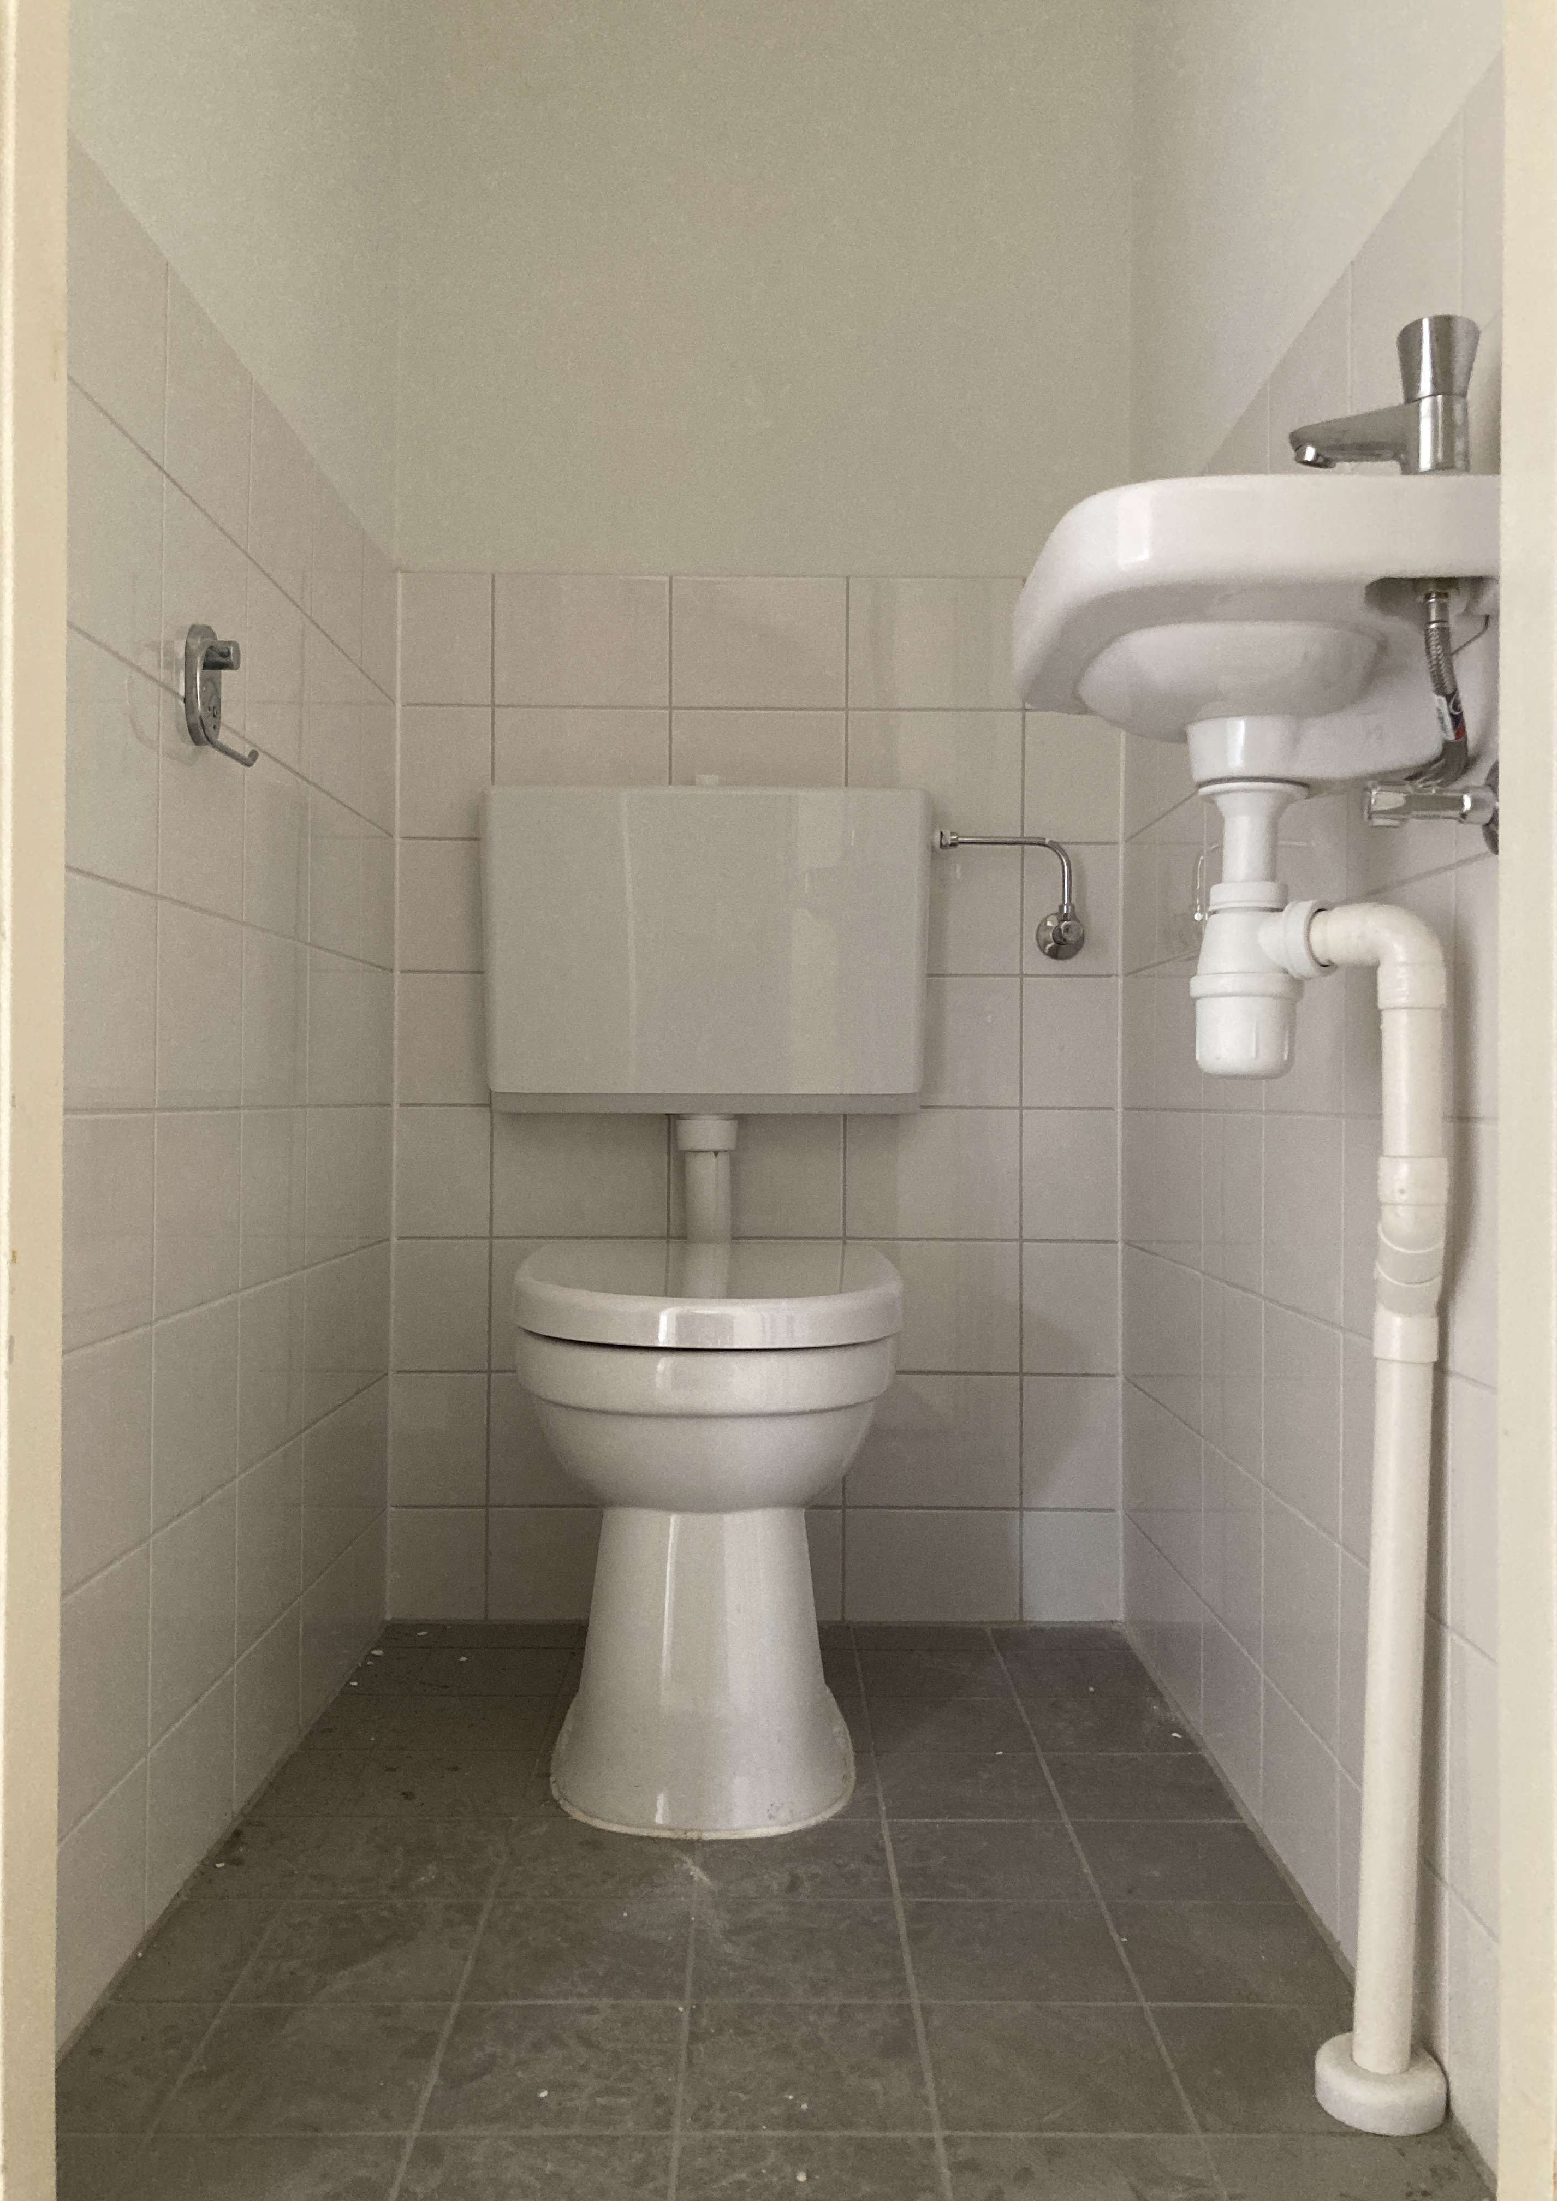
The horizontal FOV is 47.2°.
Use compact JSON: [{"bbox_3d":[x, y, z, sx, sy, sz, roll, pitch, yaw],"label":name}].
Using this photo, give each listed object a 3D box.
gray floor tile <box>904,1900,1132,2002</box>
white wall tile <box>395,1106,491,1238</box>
[{"bbox_3d":[0.166,0.600,1.247,0.148,0.010,0.147,0,0,-1],"label":"gray floor tile"},{"bbox_3d":[-0.379,0.081,2.013,0.106,0.147,0.010,0,0,0],"label":"white wall tile"}]

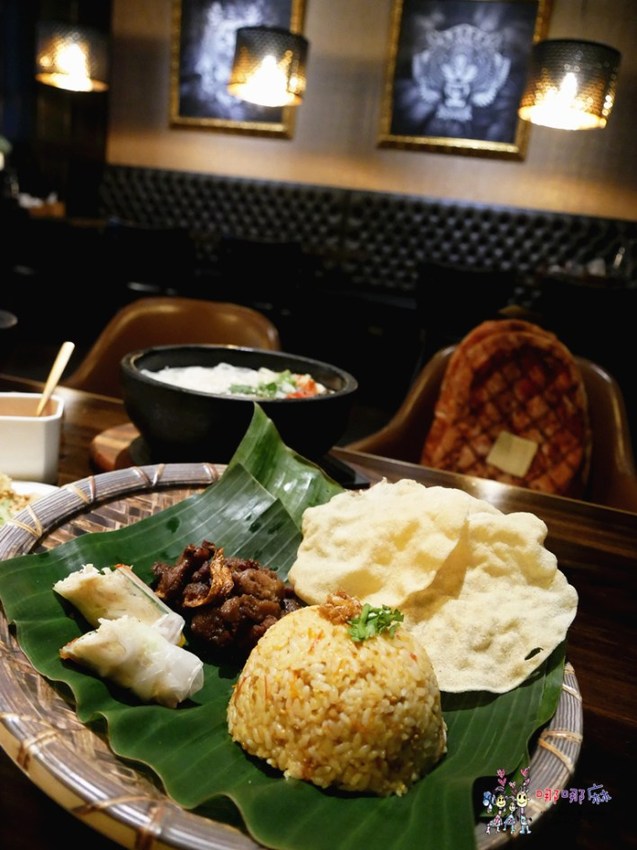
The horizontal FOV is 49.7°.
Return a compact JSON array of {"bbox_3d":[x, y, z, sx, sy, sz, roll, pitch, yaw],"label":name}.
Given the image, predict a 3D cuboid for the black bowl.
[{"bbox_3d":[-0.070,-0.008,0.603,0.200,0.082,0.200,7,16,-2],"label":"black bowl"}]

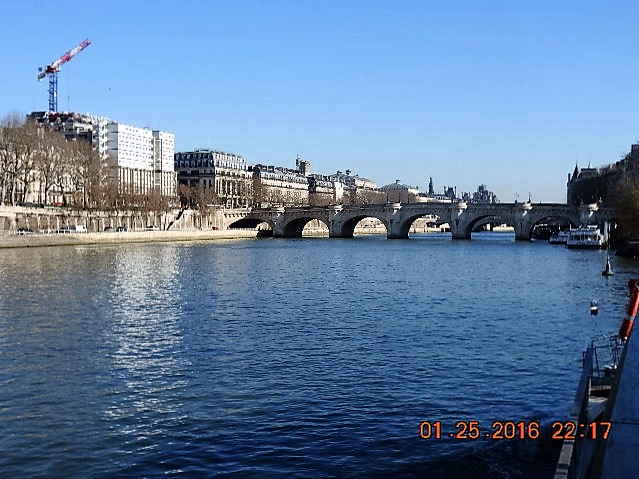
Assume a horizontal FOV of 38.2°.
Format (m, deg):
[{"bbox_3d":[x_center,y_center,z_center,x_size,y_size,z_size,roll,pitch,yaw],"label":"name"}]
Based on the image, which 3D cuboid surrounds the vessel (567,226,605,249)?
[{"bbox_3d":[59.900,-0.800,207.500,7.000,4.800,27.000,0,1,17],"label":"vessel"}]

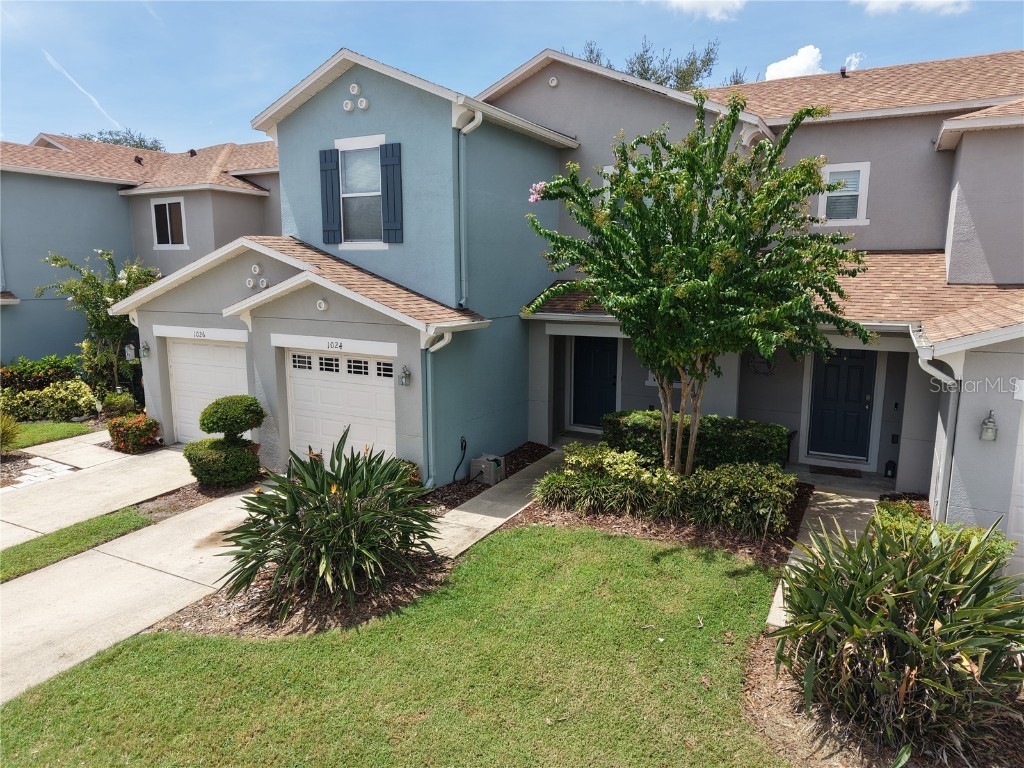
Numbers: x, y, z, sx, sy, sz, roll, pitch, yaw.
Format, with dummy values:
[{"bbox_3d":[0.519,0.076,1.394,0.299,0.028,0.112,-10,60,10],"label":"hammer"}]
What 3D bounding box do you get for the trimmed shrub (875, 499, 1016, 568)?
[{"bbox_3d":[4.819,1.847,8.007,1.400,0.760,1.900,5,11,27],"label":"trimmed shrub"}]

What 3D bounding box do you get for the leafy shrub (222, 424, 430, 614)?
[{"bbox_3d":[-1.965,1.402,7.772,2.200,1.660,2.150,0,10,0],"label":"leafy shrub"}]

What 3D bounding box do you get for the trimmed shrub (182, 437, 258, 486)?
[{"bbox_3d":[-4.740,1.249,11.623,1.200,0.680,1.180,5,11,27],"label":"trimmed shrub"}]

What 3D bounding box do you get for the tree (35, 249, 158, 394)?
[{"bbox_3d":[-10.533,-1.552,18.303,3.200,3.800,3.000,5,11,27],"label":"tree"}]

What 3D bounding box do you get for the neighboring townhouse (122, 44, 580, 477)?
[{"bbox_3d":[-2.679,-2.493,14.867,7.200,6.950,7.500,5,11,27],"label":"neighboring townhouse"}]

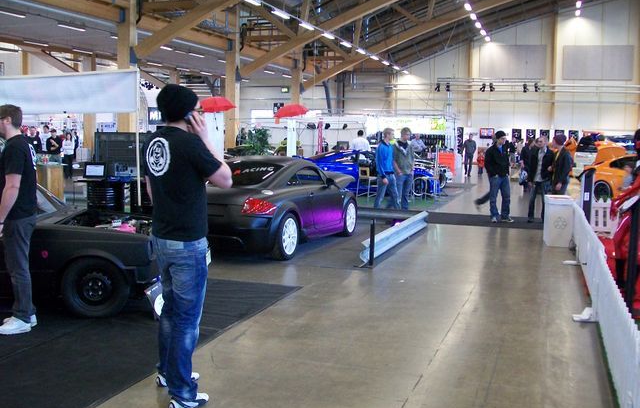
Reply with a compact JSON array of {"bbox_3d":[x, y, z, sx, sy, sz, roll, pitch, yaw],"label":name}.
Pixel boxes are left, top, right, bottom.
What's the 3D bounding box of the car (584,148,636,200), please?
[{"bbox_3d":[8.364,-0.547,15.706,1.800,1.320,4.300,-3,7,-30],"label":"car"}]

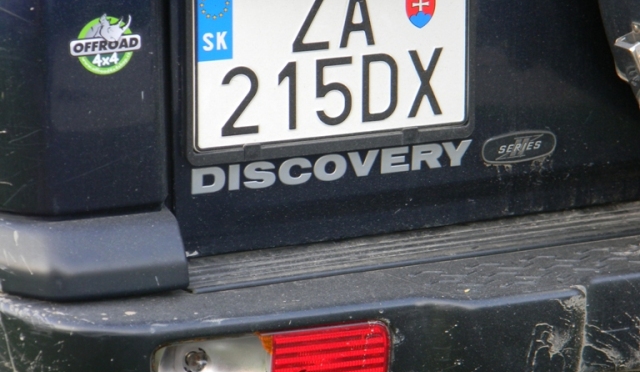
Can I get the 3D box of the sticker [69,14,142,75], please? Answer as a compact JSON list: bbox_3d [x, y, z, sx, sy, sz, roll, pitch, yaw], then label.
[{"bbox_3d":[-0.235,-0.155,3.004,0.081,0.069,0.003,-5,16,-19],"label":"sticker"}]

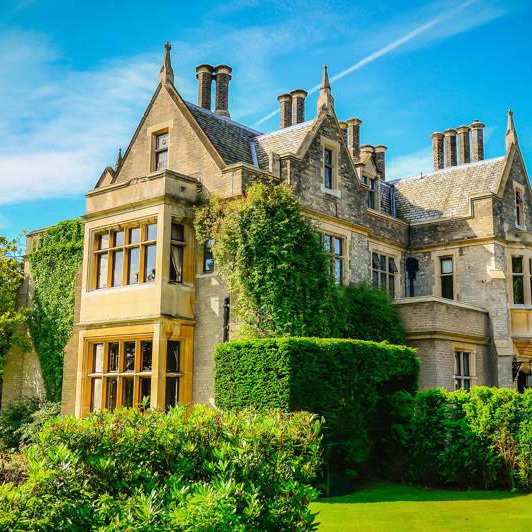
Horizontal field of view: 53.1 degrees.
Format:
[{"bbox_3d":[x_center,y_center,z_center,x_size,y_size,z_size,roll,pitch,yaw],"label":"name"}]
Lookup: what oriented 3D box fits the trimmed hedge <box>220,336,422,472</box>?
[{"bbox_3d":[1.025,2.595,9.906,3.461,2.233,1.987,11,-15,-40],"label":"trimmed hedge"}]

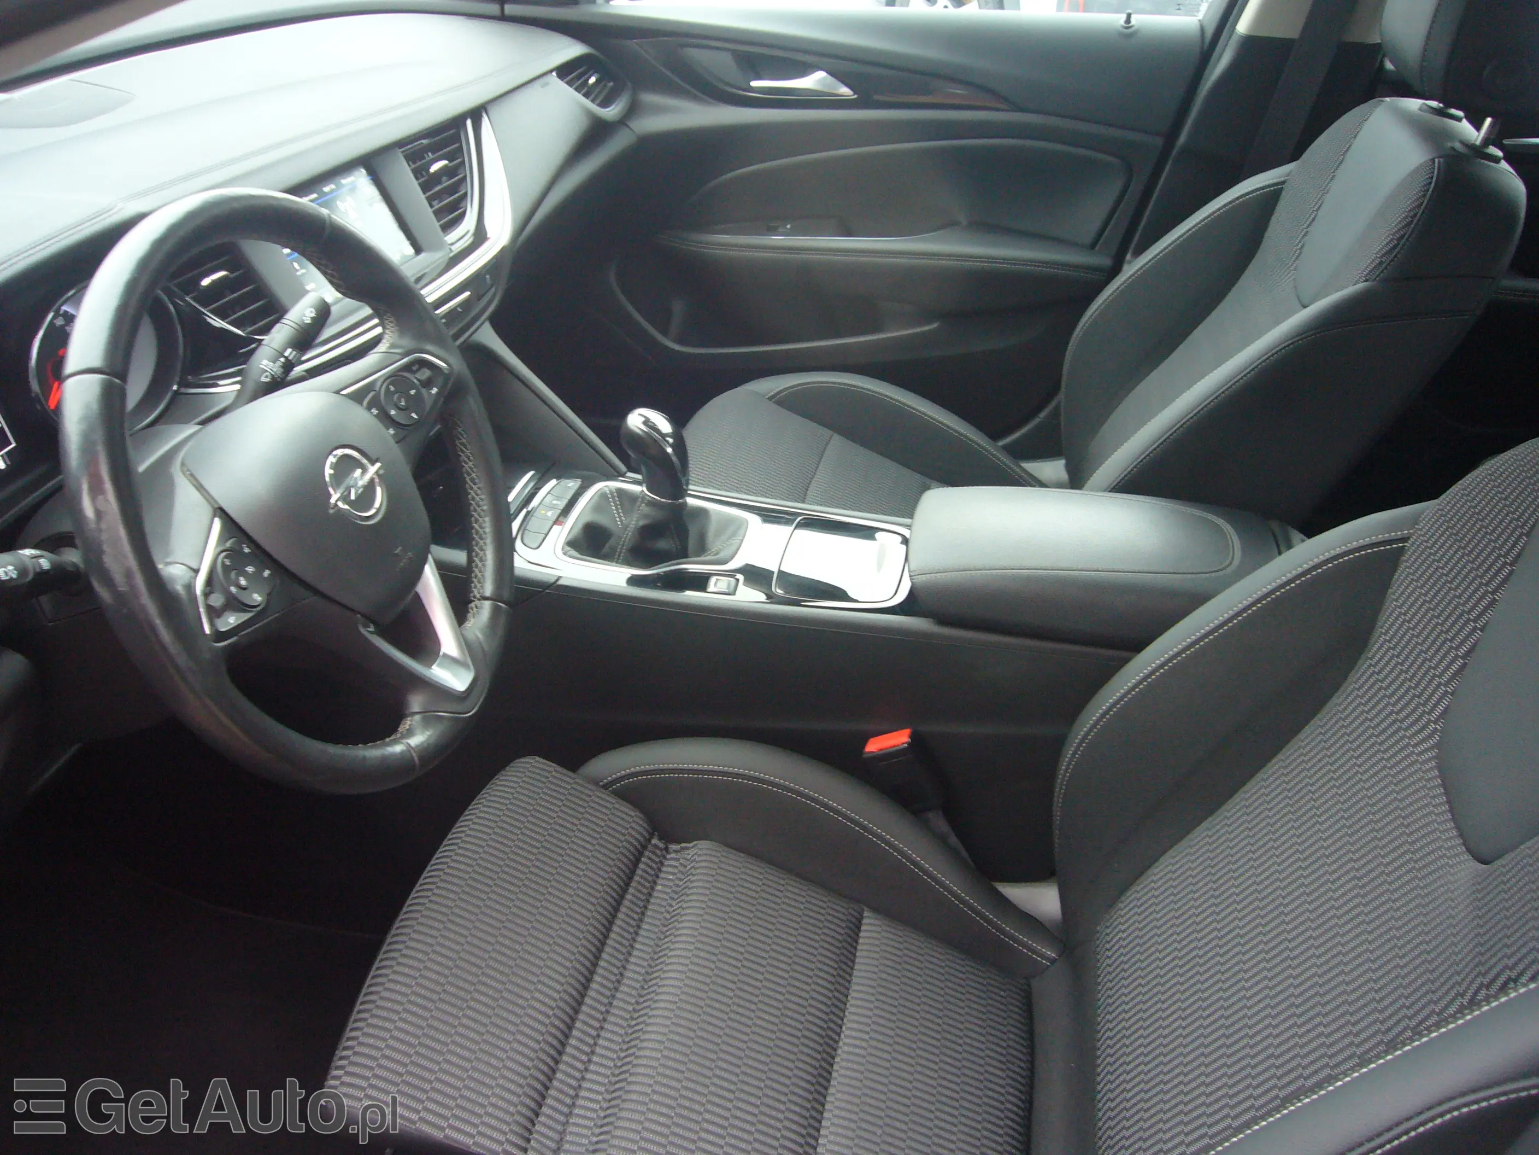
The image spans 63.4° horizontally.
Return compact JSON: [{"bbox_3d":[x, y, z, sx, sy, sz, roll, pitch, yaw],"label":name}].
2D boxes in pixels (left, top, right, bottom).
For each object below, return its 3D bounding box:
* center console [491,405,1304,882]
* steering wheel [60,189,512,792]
[{"bbox_3d":[0.112,0.064,1.242,0.785,0.405,0.216,8,37,9],"label":"center console"},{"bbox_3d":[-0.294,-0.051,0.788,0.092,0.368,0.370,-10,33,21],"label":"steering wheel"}]

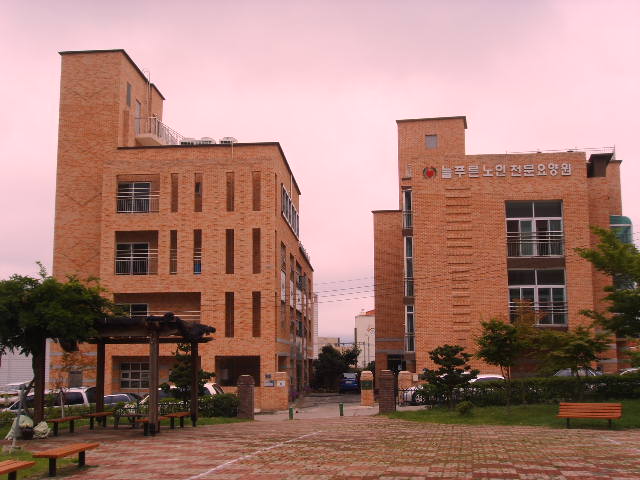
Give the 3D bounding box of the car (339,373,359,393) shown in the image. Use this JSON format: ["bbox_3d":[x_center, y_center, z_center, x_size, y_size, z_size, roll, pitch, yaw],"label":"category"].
[{"bbox_3d":[2.190,11.351,65.026,1.660,1.480,4.200,-1,-9,4],"label":"car"}]

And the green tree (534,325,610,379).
[{"bbox_3d":[9.513,4.706,31.604,2.844,2.978,2.844,-1,-9,4],"label":"green tree"}]

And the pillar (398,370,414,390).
[{"bbox_3d":[3.810,6.588,37.064,0.610,1.470,0.610,-1,-9,4],"label":"pillar"}]

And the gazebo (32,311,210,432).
[{"bbox_3d":[-5.533,3.894,24.097,4.000,3.120,3.600,-2,-9,10],"label":"gazebo"}]

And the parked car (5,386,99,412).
[{"bbox_3d":[-11.528,7.114,34.779,4.600,1.700,1.800,-4,-9,3],"label":"parked car"}]

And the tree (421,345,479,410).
[{"bbox_3d":[4.943,5.183,31.519,2.150,2.430,2.050,-1,-9,4],"label":"tree"}]

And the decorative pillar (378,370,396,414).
[{"bbox_3d":[2.496,5.668,31.010,0.580,1.580,0.580,-1,-9,4],"label":"decorative pillar"}]

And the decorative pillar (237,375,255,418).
[{"bbox_3d":[-2.812,5.954,31.523,0.600,1.620,0.600,-1,-9,4],"label":"decorative pillar"}]

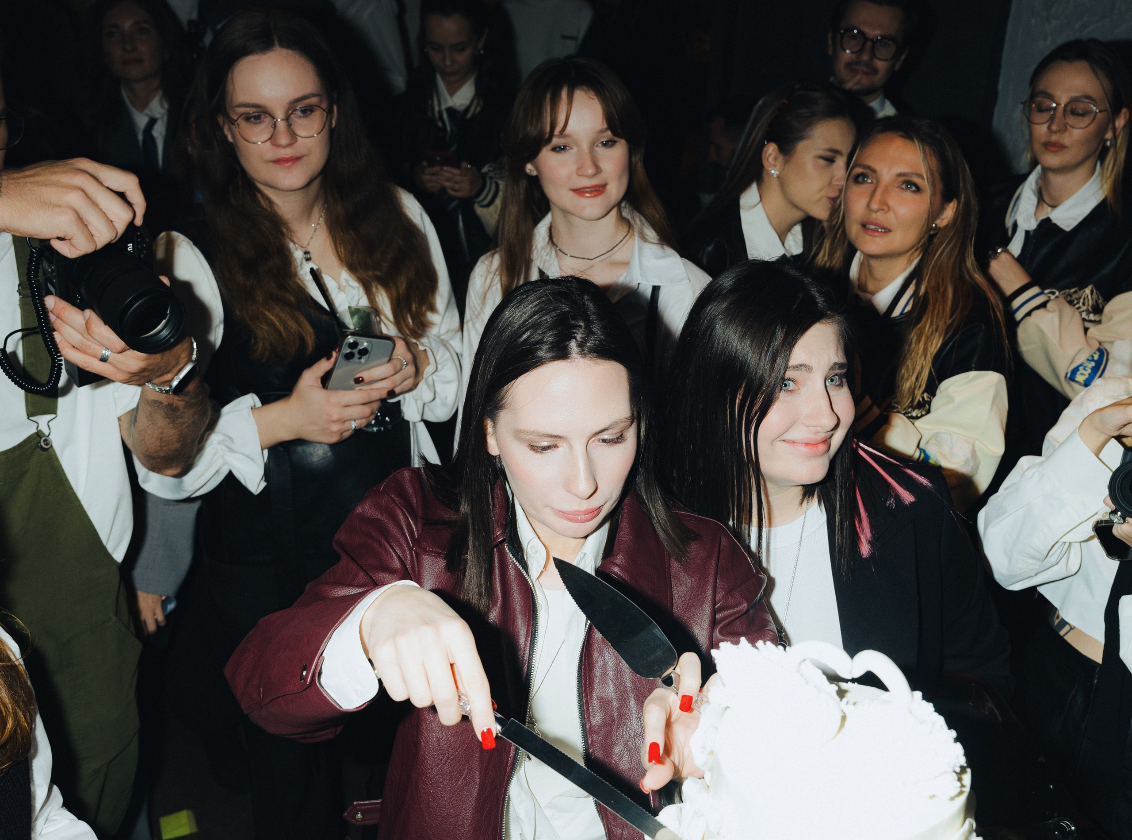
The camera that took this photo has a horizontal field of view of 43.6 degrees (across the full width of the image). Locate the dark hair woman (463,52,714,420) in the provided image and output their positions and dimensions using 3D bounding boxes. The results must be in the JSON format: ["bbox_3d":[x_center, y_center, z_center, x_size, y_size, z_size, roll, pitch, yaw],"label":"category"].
[{"bbox_3d":[0.007,0.234,2.381,0.430,1.650,0.290,-1,22,-9],"label":"dark hair woman"}]

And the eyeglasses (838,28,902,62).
[{"bbox_3d":[0.669,-0.827,3.110,0.142,0.052,0.140,14,17,8],"label":"eyeglasses"}]

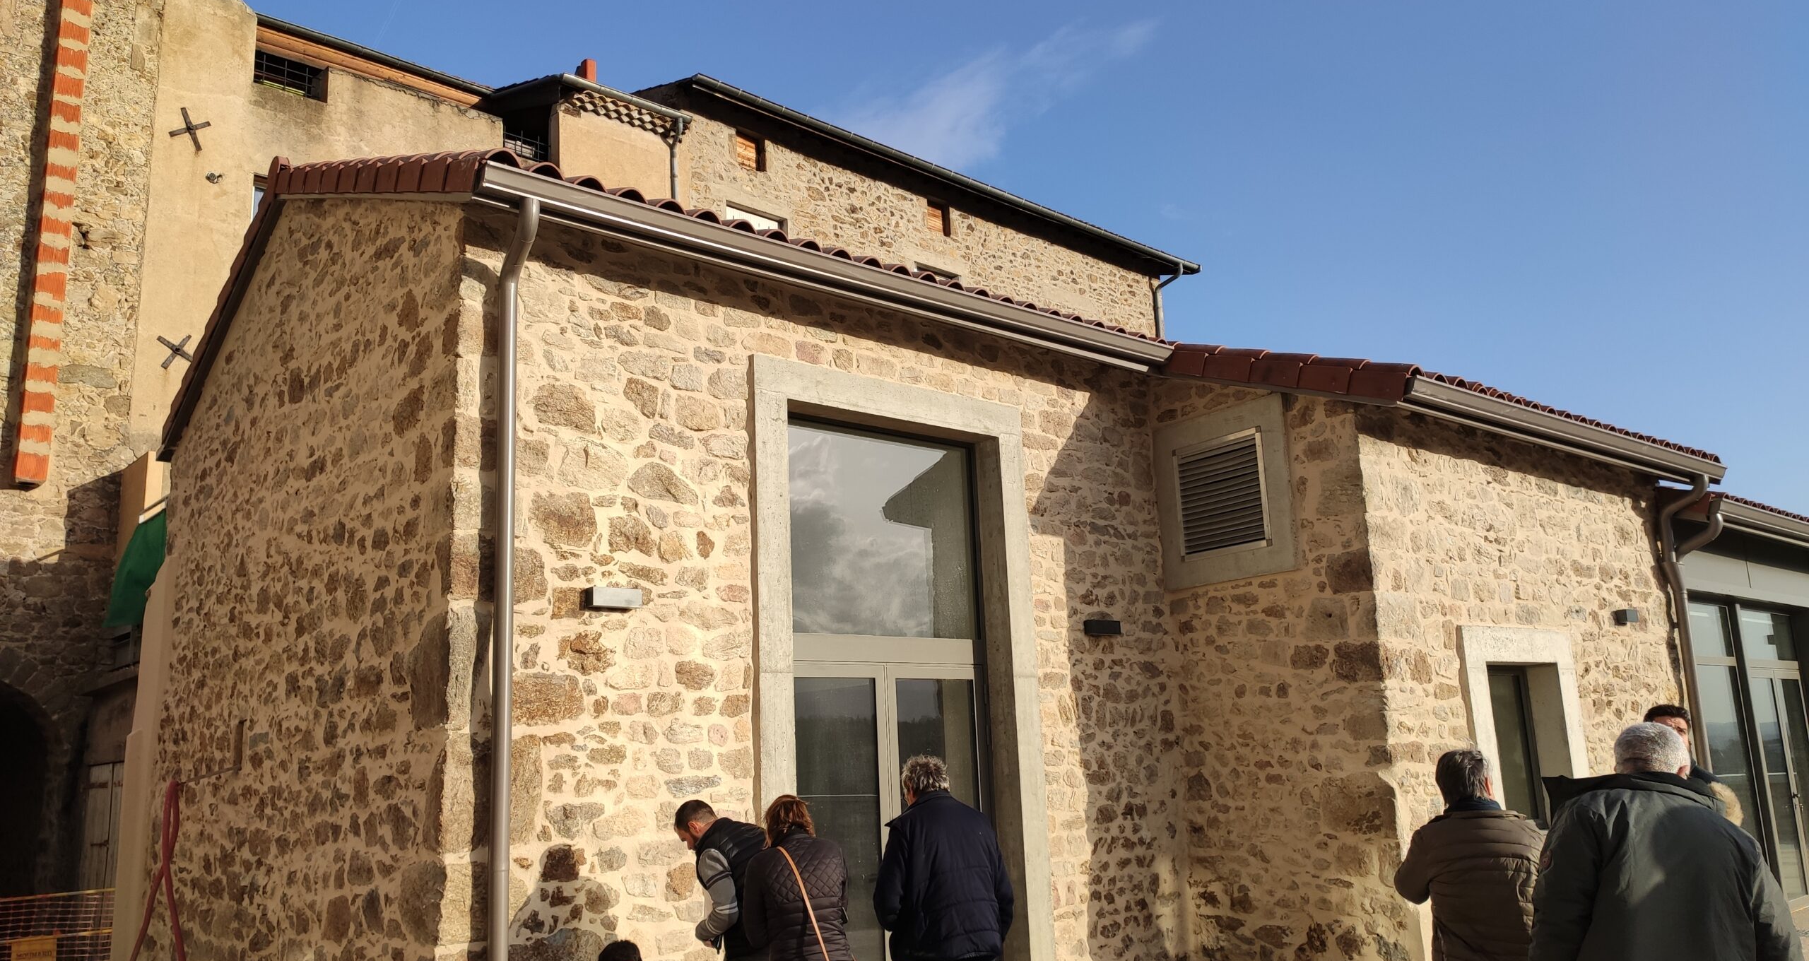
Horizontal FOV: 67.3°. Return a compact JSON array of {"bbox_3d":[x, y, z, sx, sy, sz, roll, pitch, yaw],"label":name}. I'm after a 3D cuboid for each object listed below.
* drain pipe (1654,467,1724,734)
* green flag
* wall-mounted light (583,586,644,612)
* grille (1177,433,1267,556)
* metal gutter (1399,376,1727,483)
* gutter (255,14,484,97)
[{"bbox_3d":[7.097,1.932,11.802,0.263,3.887,0.486,8,-16,-40],"label":"drain pipe"},{"bbox_3d":[-7.556,0.867,13.341,0.450,1.200,0.950,8,-16,-40],"label":"green flag"},{"bbox_3d":[-1.502,0.620,7.004,0.276,0.091,0.121,8,-16,-40],"label":"wall-mounted light"},{"bbox_3d":[2.317,0.115,9.946,0.071,0.860,0.759,8,-16,-40],"label":"grille"},{"bbox_3d":[5.341,-0.316,10.574,5.507,0.157,0.142,8,-16,-40],"label":"metal gutter"},{"bbox_3d":[-6.735,-5.399,17.480,3.017,0.152,0.152,8,-16,-40],"label":"gutter"}]

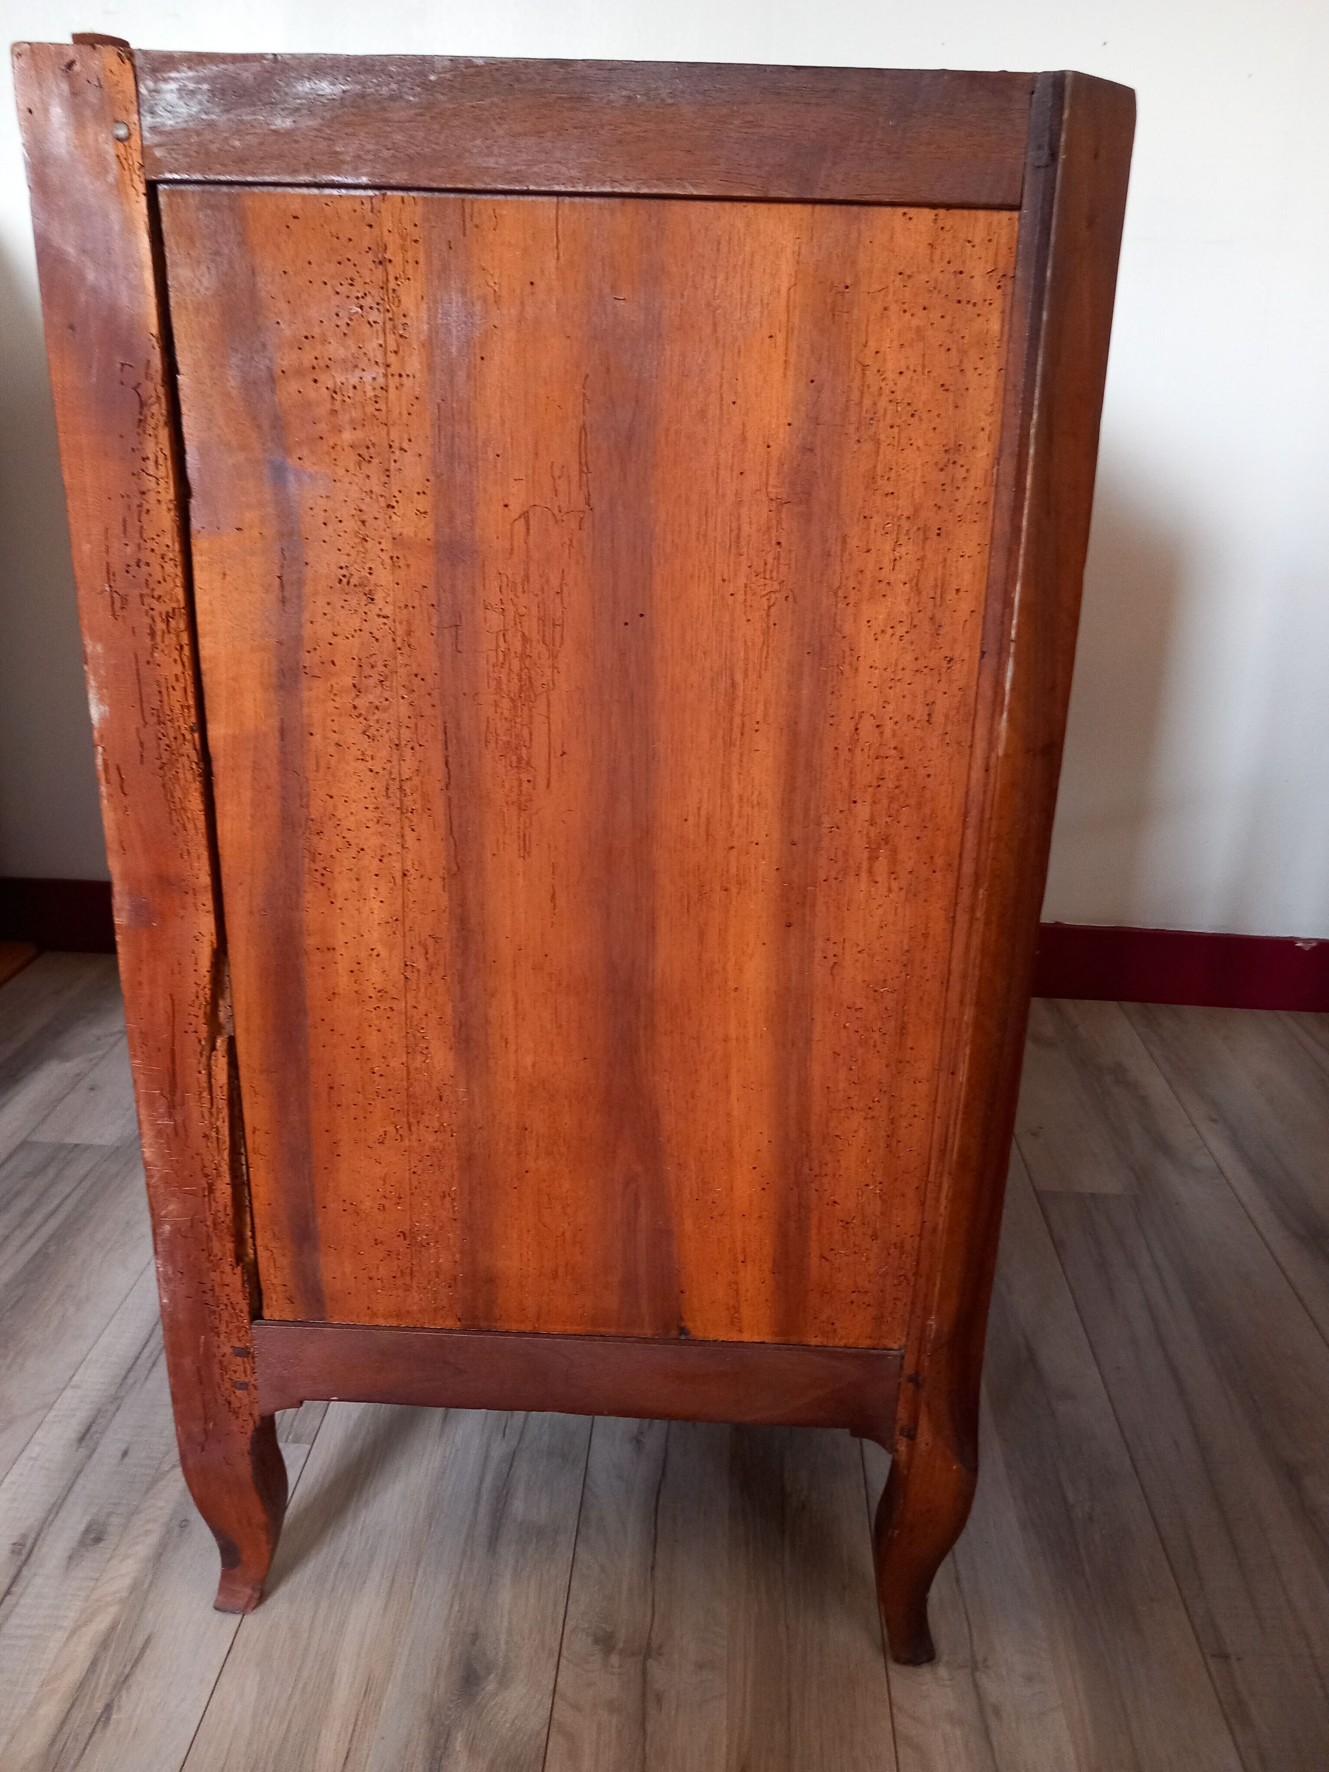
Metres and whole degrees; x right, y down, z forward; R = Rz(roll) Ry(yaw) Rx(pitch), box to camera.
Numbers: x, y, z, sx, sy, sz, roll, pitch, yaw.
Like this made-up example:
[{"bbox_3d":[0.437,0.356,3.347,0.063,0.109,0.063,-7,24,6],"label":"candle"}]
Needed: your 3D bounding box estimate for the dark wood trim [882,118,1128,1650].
[{"bbox_3d":[0.160,0.064,0.707,0.052,0.831,0.055,2,20,1],"label":"dark wood trim"}]

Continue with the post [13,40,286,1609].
[{"bbox_3d":[-0.243,0.049,0.713,0.050,0.830,0.053,2,20,1],"label":"post"}]

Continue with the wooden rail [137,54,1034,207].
[{"bbox_3d":[-0.032,-0.302,0.556,0.349,0.047,0.026,2,20,1],"label":"wooden rail"}]

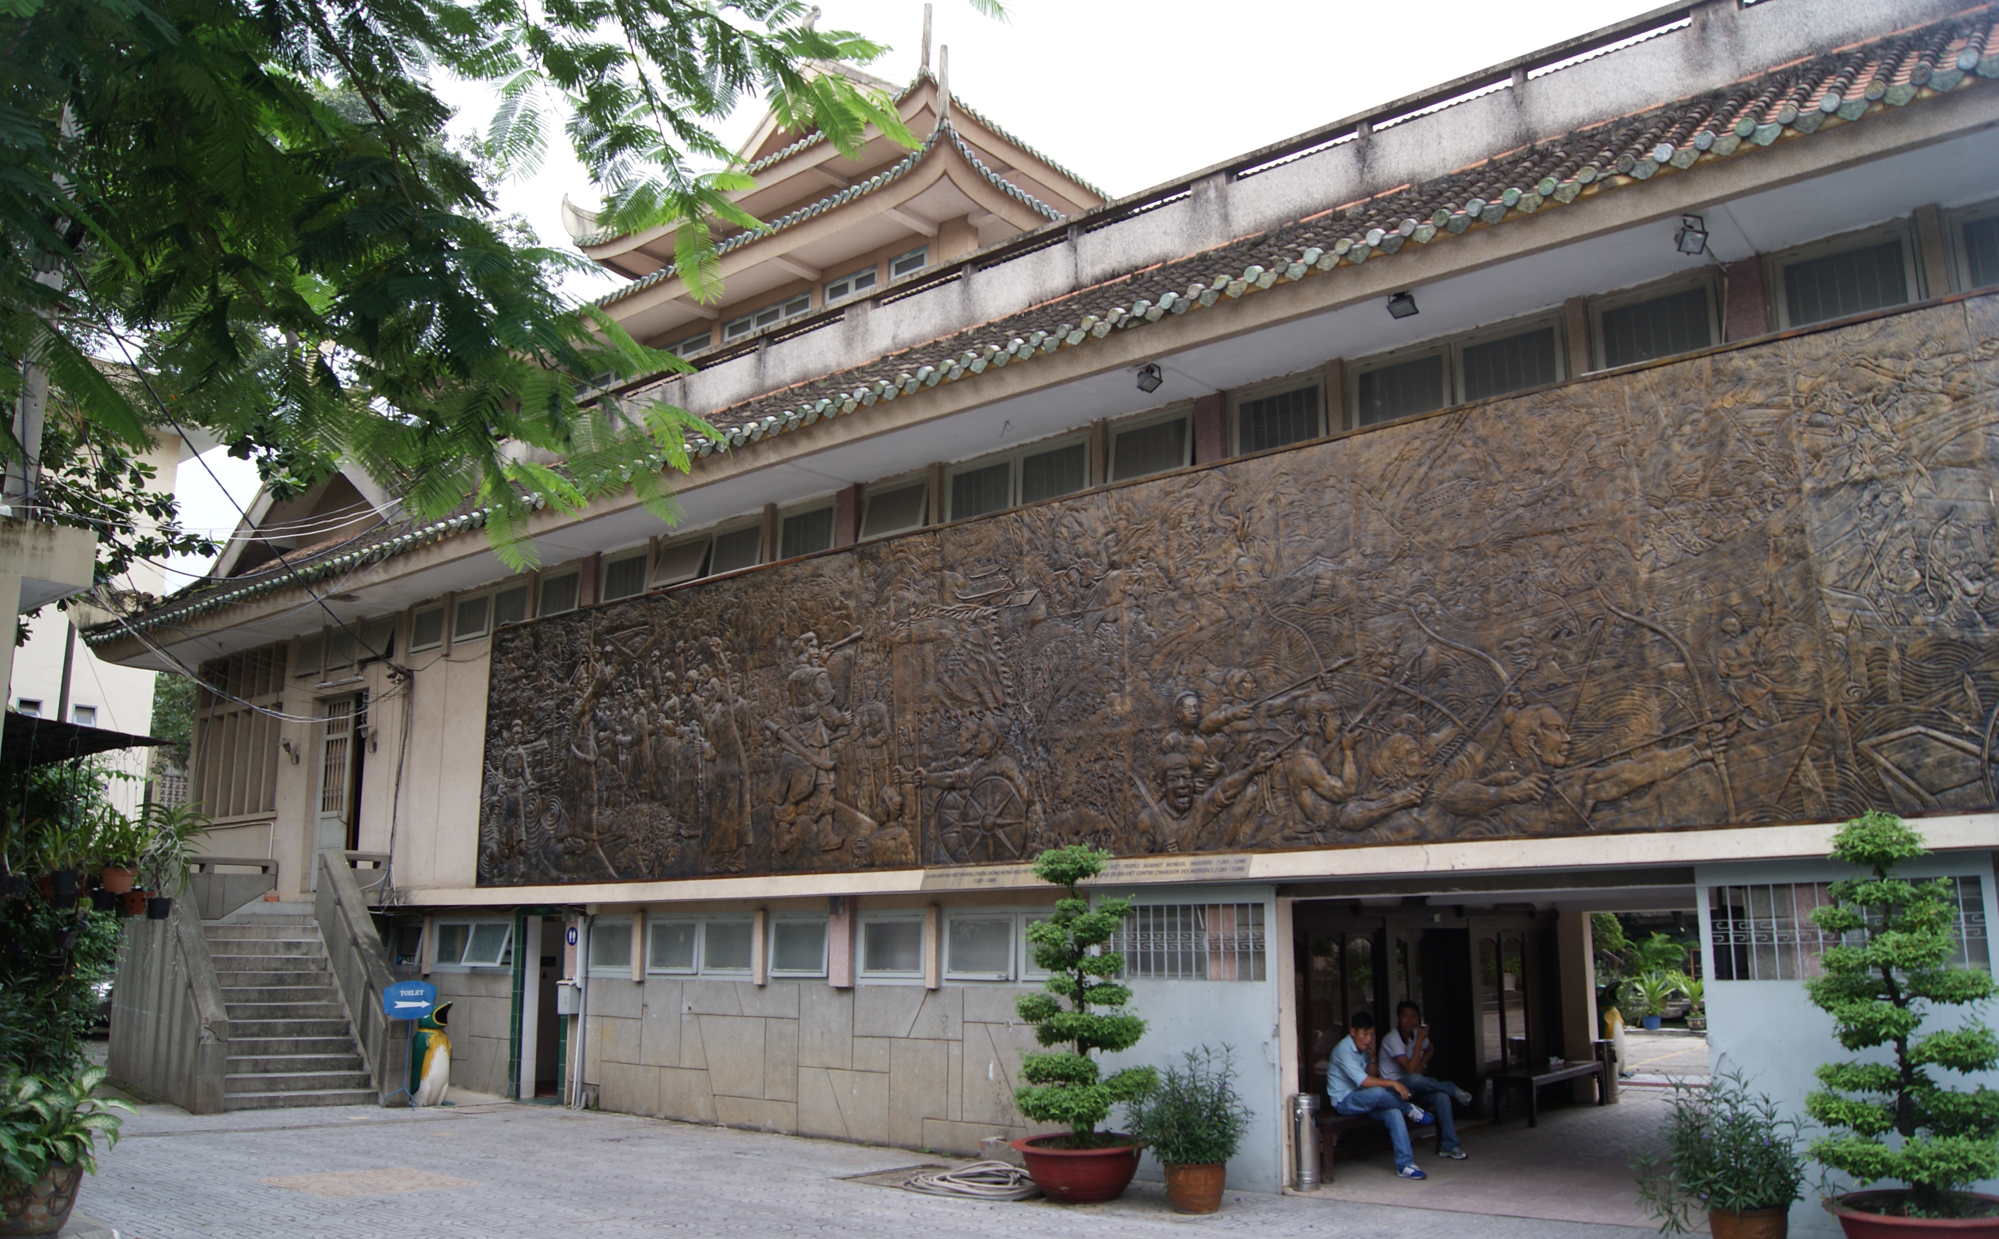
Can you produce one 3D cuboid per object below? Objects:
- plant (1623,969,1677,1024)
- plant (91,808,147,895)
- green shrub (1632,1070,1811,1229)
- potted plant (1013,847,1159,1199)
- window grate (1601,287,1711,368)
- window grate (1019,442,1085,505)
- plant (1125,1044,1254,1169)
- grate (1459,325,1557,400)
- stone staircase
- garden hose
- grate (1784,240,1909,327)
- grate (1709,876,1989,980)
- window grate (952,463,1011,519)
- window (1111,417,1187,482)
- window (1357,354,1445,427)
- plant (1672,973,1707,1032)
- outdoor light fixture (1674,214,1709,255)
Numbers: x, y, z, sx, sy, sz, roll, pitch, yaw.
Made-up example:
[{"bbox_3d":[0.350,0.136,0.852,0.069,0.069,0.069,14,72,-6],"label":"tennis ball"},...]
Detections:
[{"bbox_3d":[11.002,6.308,25.358,0.905,0.781,0.860,-10,-15,37],"label":"plant"},{"bbox_3d":[-5.286,1.390,9.000,0.340,0.520,0.320,6,-14,-30],"label":"plant"},{"bbox_3d":[3.757,2.830,7.836,0.800,0.995,0.680,-6,-13,24],"label":"green shrub"},{"bbox_3d":[0.588,2.791,10.556,1.012,2.399,0.961,0,-12,0],"label":"potted plant"},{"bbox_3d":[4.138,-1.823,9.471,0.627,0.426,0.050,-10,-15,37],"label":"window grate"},{"bbox_3d":[0.467,-1.240,12.866,0.666,0.421,0.050,-10,-15,37],"label":"window grate"},{"bbox_3d":[1.219,3.118,9.618,0.761,0.746,0.700,-2,-12,7],"label":"plant"},{"bbox_3d":[3.558,-1.767,10.472,0.650,0.421,0.050,-10,-15,37],"label":"grate"},{"bbox_3d":[-7.779,4.121,16.163,1.381,1.984,3.349,8,-15,-35],"label":"stone staircase"},{"bbox_3d":[-0.185,3.833,10.181,0.980,0.130,0.850,0,-12,-1],"label":"garden hose"},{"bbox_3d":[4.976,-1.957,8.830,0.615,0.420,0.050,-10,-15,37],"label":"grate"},{"bbox_3d":[4.814,1.781,8.566,1.425,0.562,0.040,-10,-15,37],"label":"grate"},{"bbox_3d":[-0.169,-1.131,13.358,0.666,0.421,0.050,-10,-15,37],"label":"window grate"},{"bbox_3d":[1.238,-1.418,12.500,0.740,0.470,0.100,-10,-16,38],"label":"window"},{"bbox_3d":[2.998,-1.728,11.182,0.740,0.470,0.090,-10,-16,38],"label":"window"},{"bbox_3d":[11.535,6.323,24.857,0.786,0.937,0.746,-10,-15,37],"label":"plant"},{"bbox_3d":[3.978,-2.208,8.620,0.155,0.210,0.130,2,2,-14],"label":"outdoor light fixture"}]

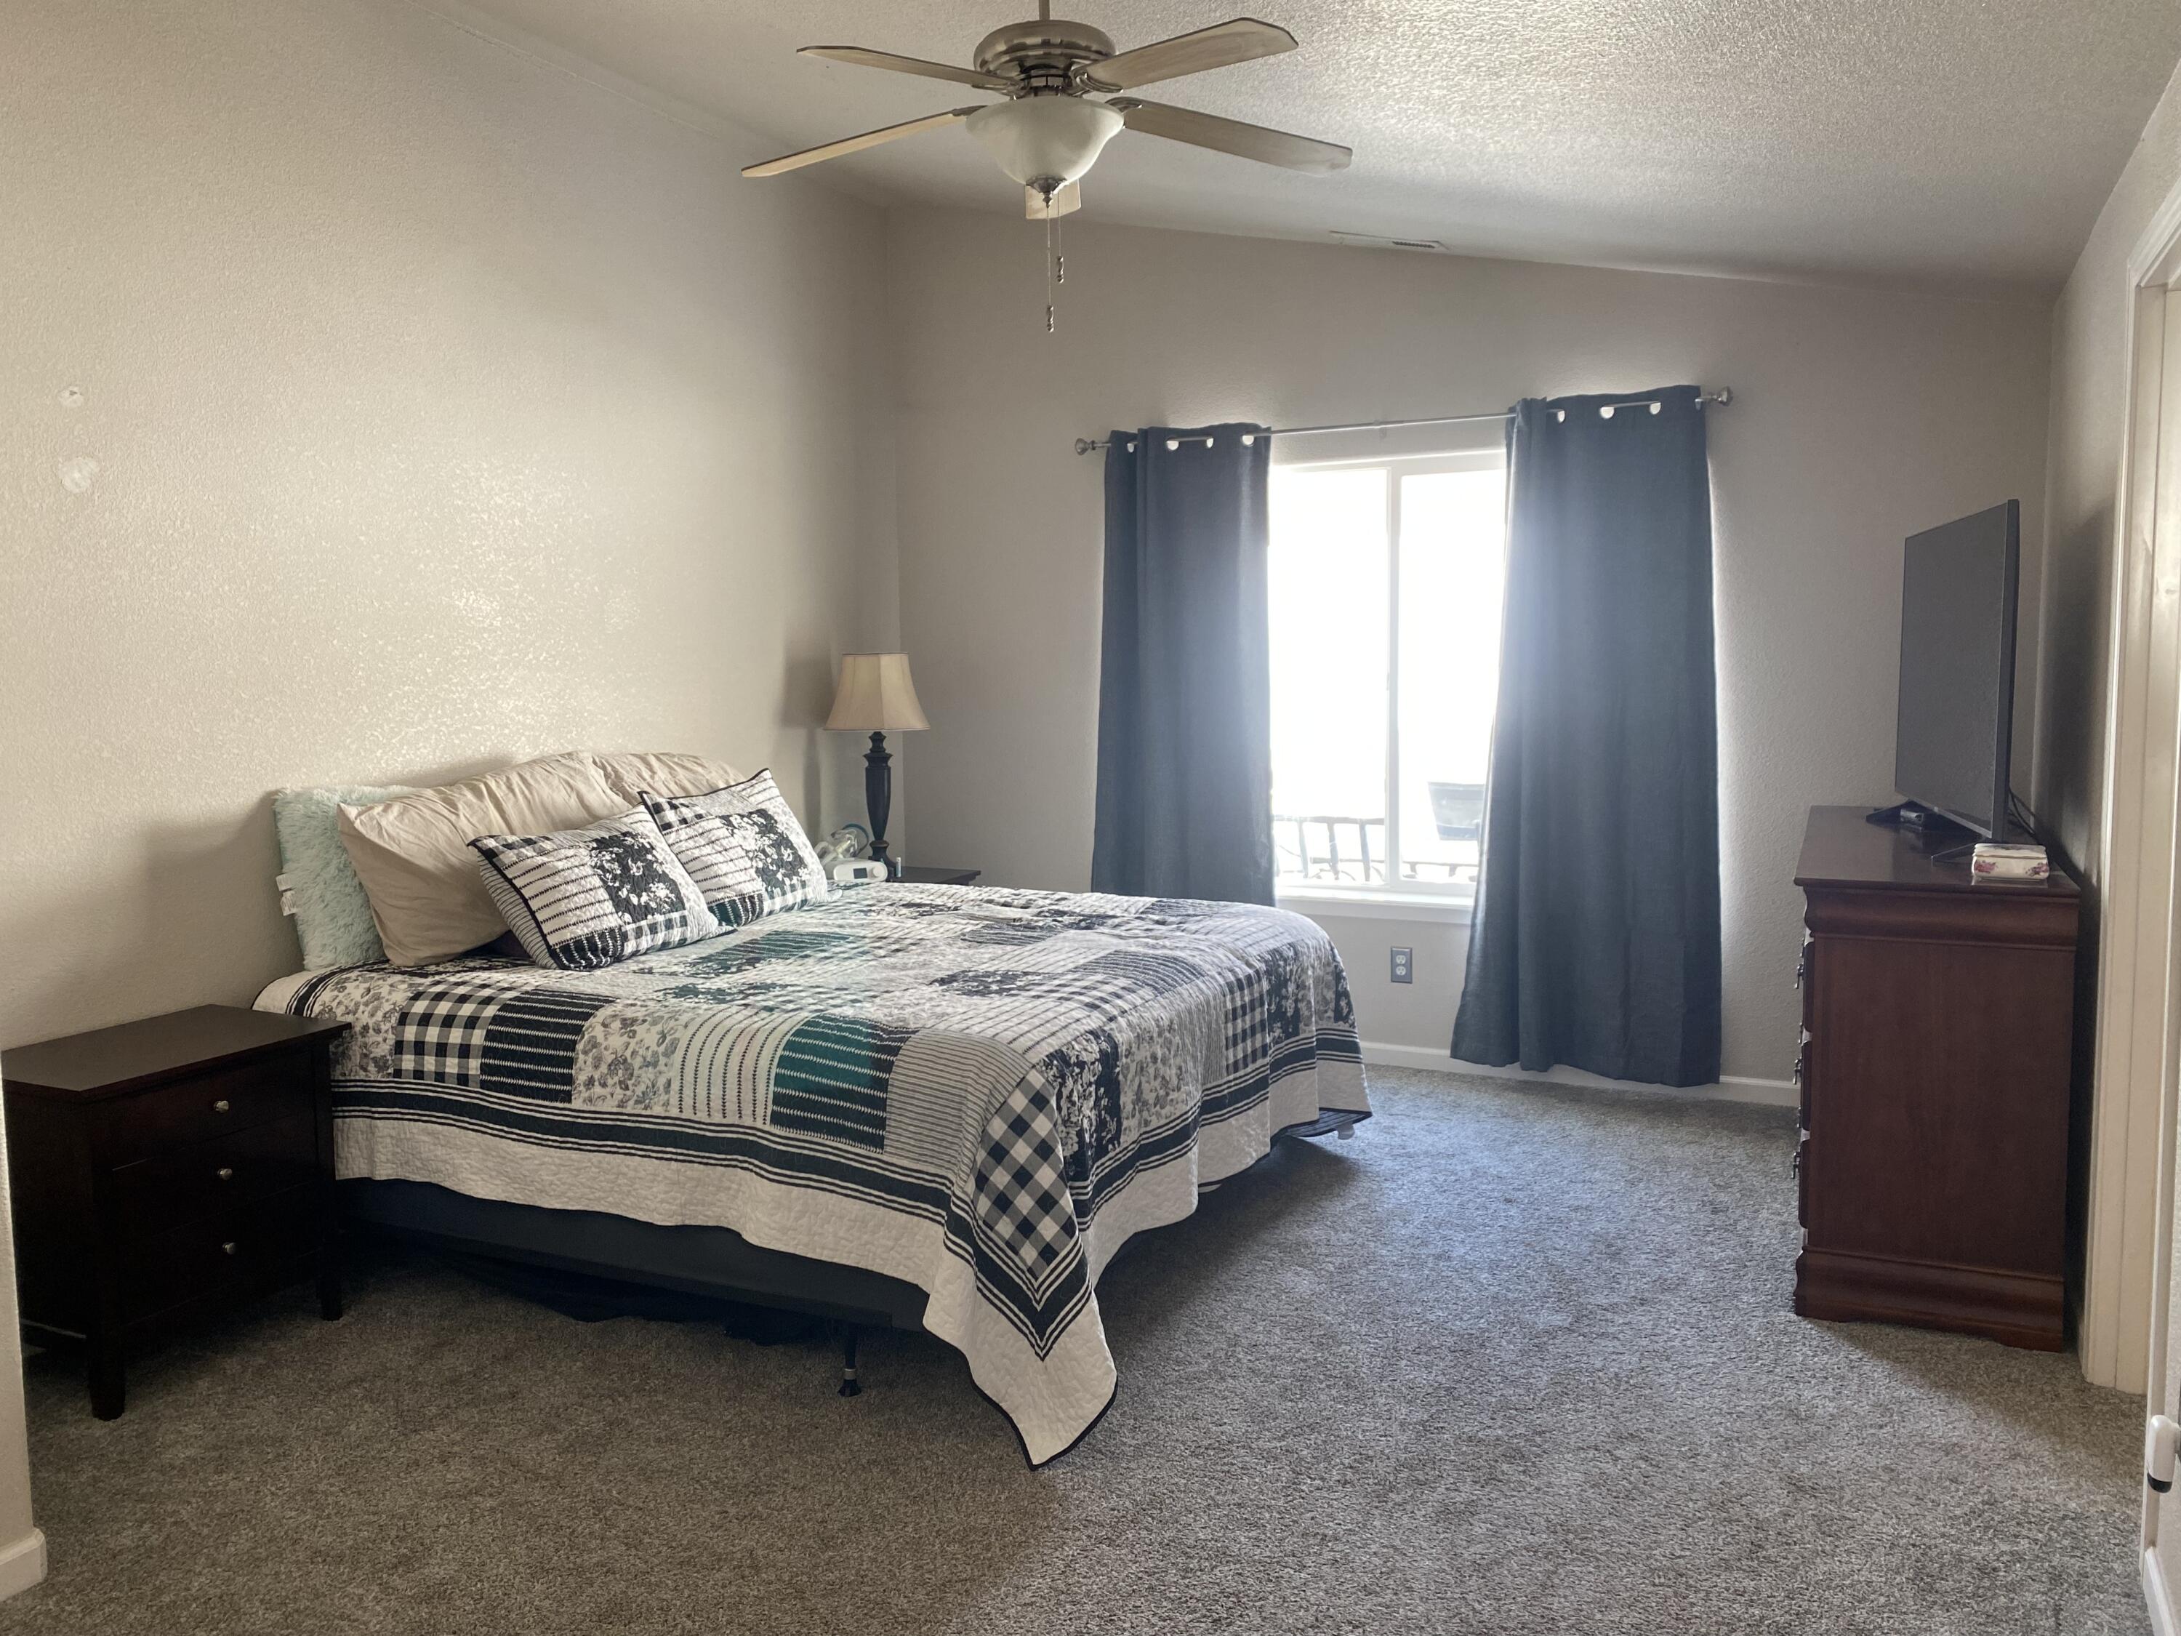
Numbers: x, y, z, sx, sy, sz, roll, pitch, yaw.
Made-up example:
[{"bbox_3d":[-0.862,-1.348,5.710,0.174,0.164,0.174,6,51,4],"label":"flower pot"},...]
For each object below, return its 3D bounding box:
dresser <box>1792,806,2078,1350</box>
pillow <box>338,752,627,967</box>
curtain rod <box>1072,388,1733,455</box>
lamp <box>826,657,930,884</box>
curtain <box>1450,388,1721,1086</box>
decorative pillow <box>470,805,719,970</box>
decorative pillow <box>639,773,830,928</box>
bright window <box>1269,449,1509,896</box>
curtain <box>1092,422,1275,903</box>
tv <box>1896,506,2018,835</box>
[{"bbox_3d":[2.046,0.524,4.064,0.529,0.927,1.649,2,6,26],"label":"dresser"},{"bbox_3d":[-1.544,0.096,4.316,0.200,0.470,0.860,-17,-2,26],"label":"pillow"},{"bbox_3d":[0.917,-1.276,5.304,2.170,0.050,0.090,2,6,26],"label":"curtain rod"},{"bbox_3d":[-0.745,-0.178,5.772,0.410,0.800,0.410,-1,6,0],"label":"lamp"},{"bbox_3d":[1.541,-0.243,5.115,0.820,2.110,0.120,2,6,26],"label":"curtain"},{"bbox_3d":[-1.259,0.159,4.163,0.160,0.410,0.590,-41,-12,24],"label":"decorative pillow"},{"bbox_3d":[-1.011,0.088,4.674,0.150,0.410,0.580,-41,-12,24],"label":"decorative pillow"},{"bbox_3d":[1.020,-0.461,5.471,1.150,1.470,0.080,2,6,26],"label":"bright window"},{"bbox_3d":[0.300,-0.281,5.713,0.720,2.110,0.120,2,6,26],"label":"curtain"},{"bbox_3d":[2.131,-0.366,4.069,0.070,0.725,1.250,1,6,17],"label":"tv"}]

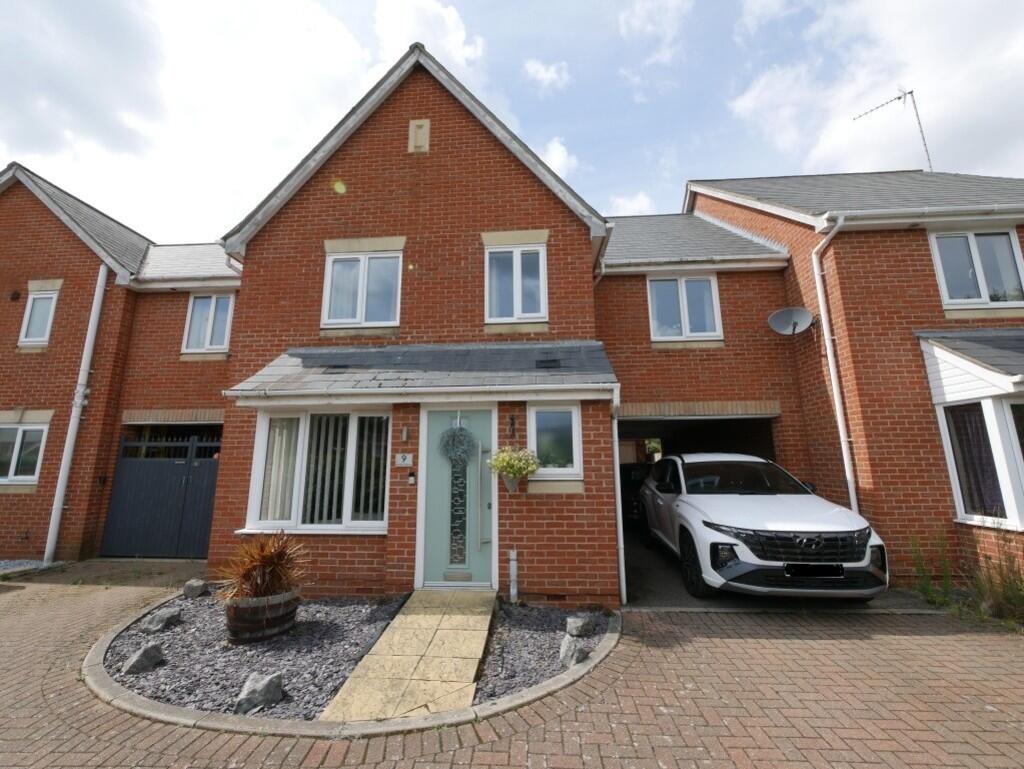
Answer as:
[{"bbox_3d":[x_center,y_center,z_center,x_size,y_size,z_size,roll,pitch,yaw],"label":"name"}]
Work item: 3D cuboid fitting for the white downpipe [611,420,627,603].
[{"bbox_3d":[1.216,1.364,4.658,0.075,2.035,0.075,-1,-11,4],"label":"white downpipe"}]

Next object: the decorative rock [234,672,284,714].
[{"bbox_3d":[-1.609,1.975,2.686,0.250,0.190,0.190,-1,-11,4],"label":"decorative rock"}]

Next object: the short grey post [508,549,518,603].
[{"bbox_3d":[0.025,2.068,4.475,0.070,0.531,0.070,-1,-11,4],"label":"short grey post"}]

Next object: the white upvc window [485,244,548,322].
[{"bbox_3d":[0.060,-1.484,6.061,0.915,1.210,0.080,-1,-11,4],"label":"white upvc window"}]

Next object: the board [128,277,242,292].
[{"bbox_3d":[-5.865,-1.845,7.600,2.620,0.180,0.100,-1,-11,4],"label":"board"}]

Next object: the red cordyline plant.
[{"bbox_3d":[-2.419,1.732,4.081,0.820,0.580,0.820,-1,-11,4],"label":"red cordyline plant"}]

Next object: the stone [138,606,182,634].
[{"bbox_3d":[-3.406,2.273,4.024,0.200,0.130,0.310,-3,-11,13],"label":"stone"}]

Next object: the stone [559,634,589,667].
[{"bbox_3d":[0.491,2.091,3.286,0.200,0.155,0.240,-1,-10,3],"label":"stone"}]

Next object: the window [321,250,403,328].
[{"bbox_3d":[-2.243,-1.425,6.228,1.195,1.195,0.080,-1,-10,3],"label":"window"}]

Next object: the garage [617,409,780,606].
[{"bbox_3d":[2.961,2.038,8.723,3.000,2.260,4.600,-1,-11,4],"label":"garage"}]

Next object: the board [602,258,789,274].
[{"bbox_3d":[3.089,-2.027,7.146,3.200,0.170,0.070,-1,-11,4],"label":"board"}]

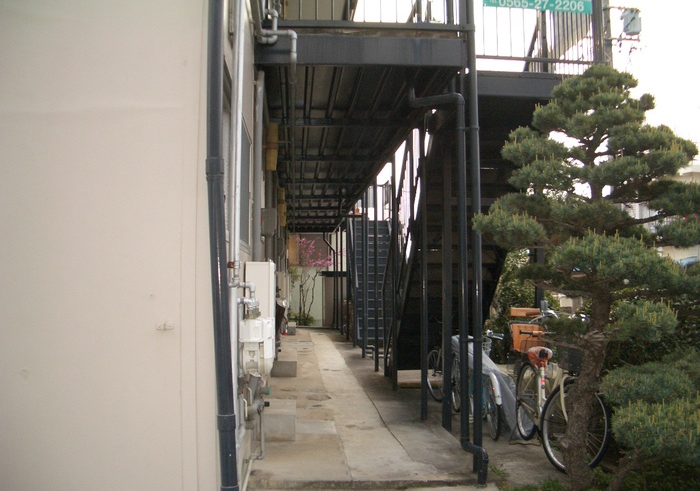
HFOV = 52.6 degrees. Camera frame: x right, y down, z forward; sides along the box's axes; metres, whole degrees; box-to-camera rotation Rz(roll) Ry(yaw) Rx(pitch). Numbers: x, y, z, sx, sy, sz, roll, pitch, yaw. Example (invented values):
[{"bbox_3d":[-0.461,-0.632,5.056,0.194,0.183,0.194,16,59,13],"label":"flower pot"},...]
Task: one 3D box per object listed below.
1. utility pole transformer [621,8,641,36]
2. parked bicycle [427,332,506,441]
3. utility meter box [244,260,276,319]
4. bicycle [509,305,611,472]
[{"bbox_3d":[8.948,-7.105,22.500,0.550,0.830,0.500,-2,-3,21],"label":"utility pole transformer"},{"bbox_3d":[1.318,1.355,7.384,0.570,1.000,1.740,0,-3,-3],"label":"parked bicycle"},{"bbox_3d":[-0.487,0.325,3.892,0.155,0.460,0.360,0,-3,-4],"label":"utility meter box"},{"bbox_3d":[1.591,1.078,5.547,0.560,1.110,1.780,0,-3,-2],"label":"bicycle"}]

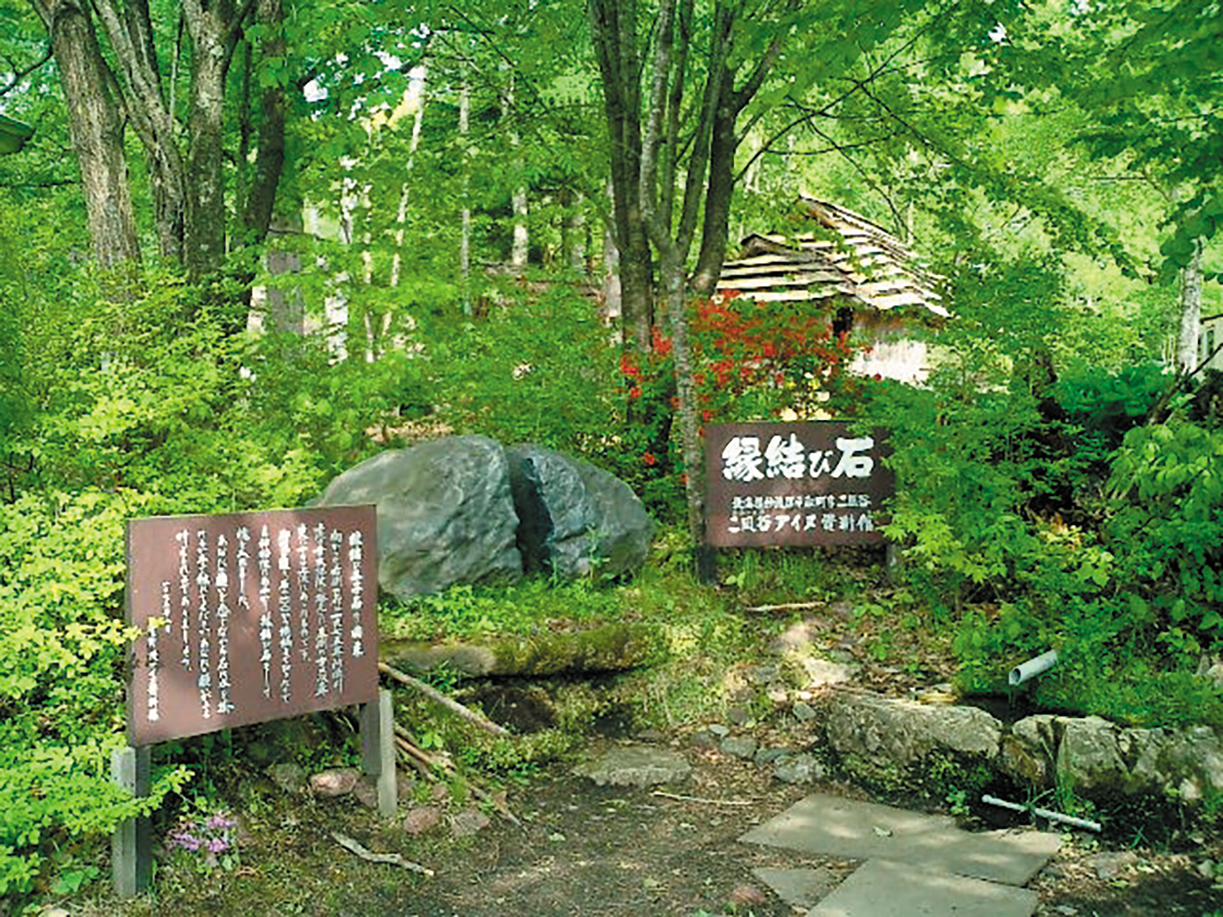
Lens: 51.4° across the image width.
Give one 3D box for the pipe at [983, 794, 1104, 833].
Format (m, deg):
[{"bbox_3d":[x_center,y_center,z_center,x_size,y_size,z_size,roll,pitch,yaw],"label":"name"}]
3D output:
[{"bbox_3d":[1.571,1.296,4.657,0.027,0.027,0.453,-2,3,-44],"label":"pipe"}]

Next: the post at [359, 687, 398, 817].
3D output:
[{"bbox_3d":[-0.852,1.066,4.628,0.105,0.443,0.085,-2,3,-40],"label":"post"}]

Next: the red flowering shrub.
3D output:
[{"bbox_3d":[0.780,-0.300,8.100,1.550,1.500,1.350,0,2,0],"label":"red flowering shrub"}]

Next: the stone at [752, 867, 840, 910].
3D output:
[{"bbox_3d":[0.598,1.355,3.959,0.283,0.040,0.337,0,2,0],"label":"stone"}]

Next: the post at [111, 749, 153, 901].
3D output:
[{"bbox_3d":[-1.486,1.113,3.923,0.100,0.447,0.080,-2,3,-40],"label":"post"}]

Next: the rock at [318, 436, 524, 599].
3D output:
[{"bbox_3d":[-1.060,0.290,7.050,1.100,0.850,1.000,0,2,-7],"label":"rock"}]

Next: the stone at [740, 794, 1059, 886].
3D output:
[{"bbox_3d":[1.011,1.338,4.425,0.956,0.045,0.620,1,3,29],"label":"stone"}]

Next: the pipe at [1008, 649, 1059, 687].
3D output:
[{"bbox_3d":[1.811,0.880,5.399,0.330,0.064,0.064,-13,10,-37],"label":"pipe"}]

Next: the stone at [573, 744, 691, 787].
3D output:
[{"bbox_3d":[0.086,1.257,5.169,0.455,0.065,0.376,0,2,0],"label":"stone"}]

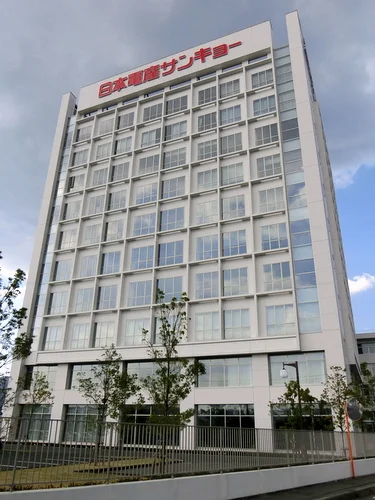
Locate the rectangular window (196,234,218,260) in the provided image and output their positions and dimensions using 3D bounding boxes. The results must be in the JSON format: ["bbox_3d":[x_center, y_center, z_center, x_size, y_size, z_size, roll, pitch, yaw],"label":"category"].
[{"bbox_3d":[2.135,-0.247,37.551,2.640,2.680,0.200,-9,-25,22],"label":"rectangular window"}]

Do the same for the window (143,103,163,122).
[{"bbox_3d":[-4.312,-17.423,46.227,2.800,2.700,0.200,-8,-24,22],"label":"window"}]

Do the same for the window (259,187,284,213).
[{"bbox_3d":[8.234,-4.770,34.986,2.470,2.590,0.200,-8,-24,22],"label":"window"}]

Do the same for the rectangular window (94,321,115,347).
[{"bbox_3d":[-8.986,9.054,38.729,2.510,2.650,0.200,-9,-25,22],"label":"rectangular window"}]

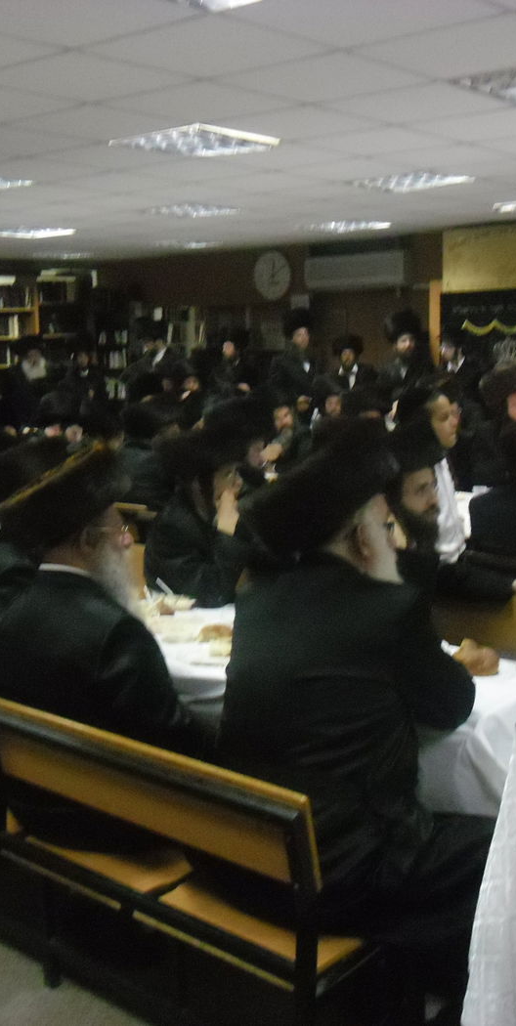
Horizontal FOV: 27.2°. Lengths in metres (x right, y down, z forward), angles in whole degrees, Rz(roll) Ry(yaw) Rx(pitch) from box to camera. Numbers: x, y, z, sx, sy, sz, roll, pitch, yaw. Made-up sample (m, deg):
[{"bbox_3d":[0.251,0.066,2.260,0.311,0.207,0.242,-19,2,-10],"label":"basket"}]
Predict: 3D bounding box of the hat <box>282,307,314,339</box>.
[{"bbox_3d":[0.364,-1.725,9.700,0.310,0.190,0.320,-4,-2,0],"label":"hat"}]

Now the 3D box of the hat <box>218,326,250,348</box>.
[{"bbox_3d":[-0.232,-1.697,10.300,0.310,0.200,0.310,-1,10,0],"label":"hat"}]

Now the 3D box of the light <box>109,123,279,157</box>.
[{"bbox_3d":[-0.284,-1.722,4.934,0.600,0.080,0.600,7,12,40],"label":"light"}]

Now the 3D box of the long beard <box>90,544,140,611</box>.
[{"bbox_3d":[-0.348,0.159,2.580,0.130,0.180,0.140,-5,10,-24],"label":"long beard"}]

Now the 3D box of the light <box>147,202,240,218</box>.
[{"bbox_3d":[-0.454,-2.130,7.500,0.600,0.080,0.600,8,13,41],"label":"light"}]

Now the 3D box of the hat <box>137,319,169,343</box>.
[{"bbox_3d":[-1.006,-1.742,10.200,0.310,0.190,0.330,-1,9,0],"label":"hat"}]

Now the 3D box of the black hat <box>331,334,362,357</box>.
[{"bbox_3d":[0.790,-1.499,9.500,0.280,0.200,0.280,-1,10,0],"label":"black hat"}]

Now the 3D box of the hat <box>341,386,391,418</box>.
[{"bbox_3d":[0.658,-0.674,6.500,0.310,0.190,0.310,-1,10,0],"label":"hat"}]

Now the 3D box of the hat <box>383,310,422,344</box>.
[{"bbox_3d":[1.235,-1.590,9.100,0.340,0.200,0.340,-1,-2,-3],"label":"hat"}]

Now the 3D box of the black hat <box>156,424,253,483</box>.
[{"bbox_3d":[-0.185,-0.207,3.650,0.330,0.170,0.330,-9,9,2],"label":"black hat"}]

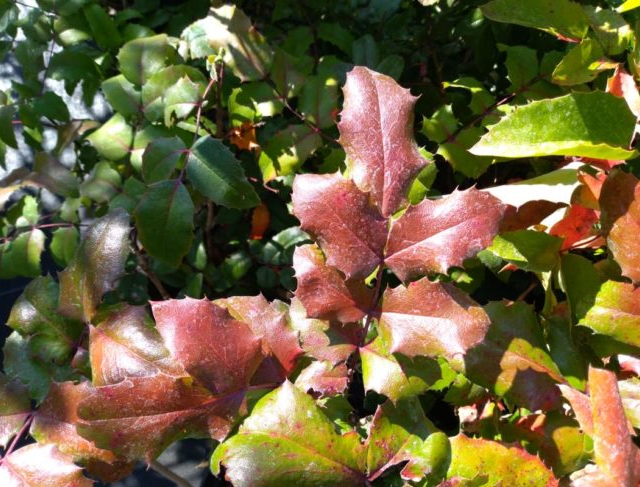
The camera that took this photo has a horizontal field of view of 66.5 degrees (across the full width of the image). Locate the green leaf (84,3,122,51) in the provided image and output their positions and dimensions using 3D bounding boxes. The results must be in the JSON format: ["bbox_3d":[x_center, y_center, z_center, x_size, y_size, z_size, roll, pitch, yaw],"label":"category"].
[{"bbox_3d":[-0.224,-0.222,0.500,0.030,0.010,0.057,-25,82,-4],"label":"green leaf"}]

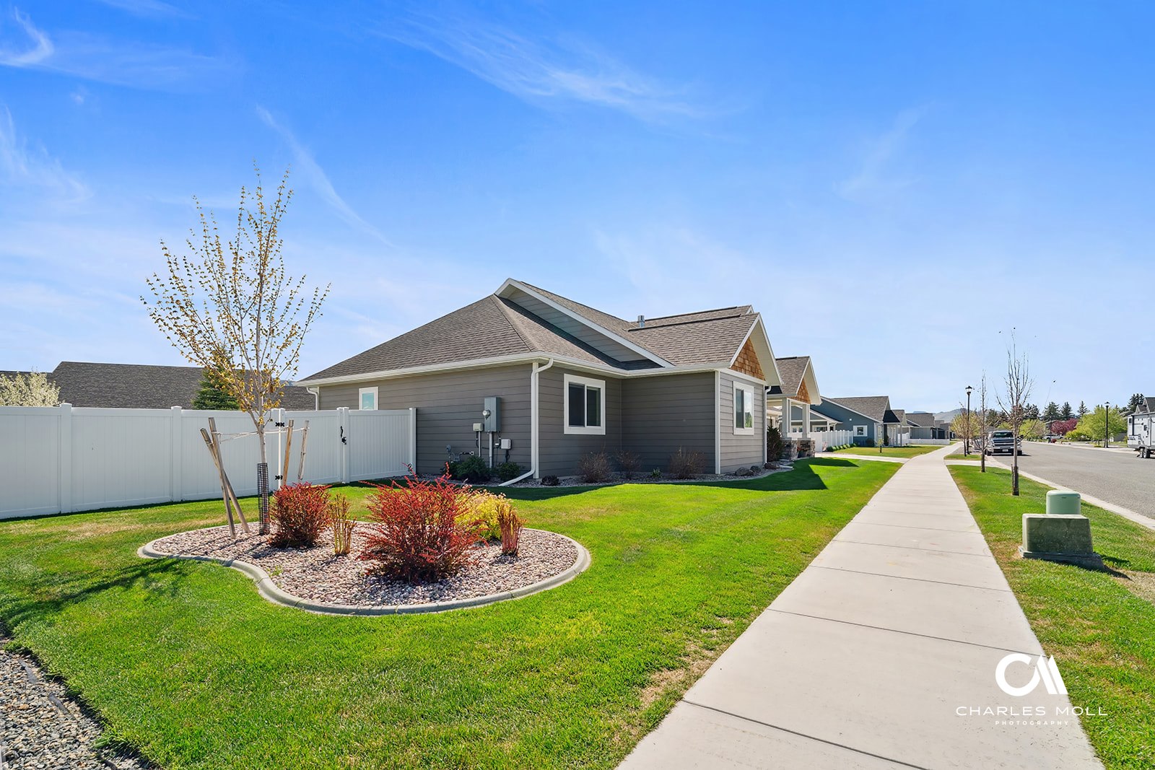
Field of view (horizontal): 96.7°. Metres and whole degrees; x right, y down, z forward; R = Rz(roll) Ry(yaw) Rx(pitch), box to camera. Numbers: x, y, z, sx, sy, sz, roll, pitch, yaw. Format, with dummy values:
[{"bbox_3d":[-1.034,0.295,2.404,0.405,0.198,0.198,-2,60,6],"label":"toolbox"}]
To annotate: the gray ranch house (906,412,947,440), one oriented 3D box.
[{"bbox_3d":[63.216,7.843,95.000,13.000,5.500,14.000,-3,-4,36],"label":"gray ranch house"}]

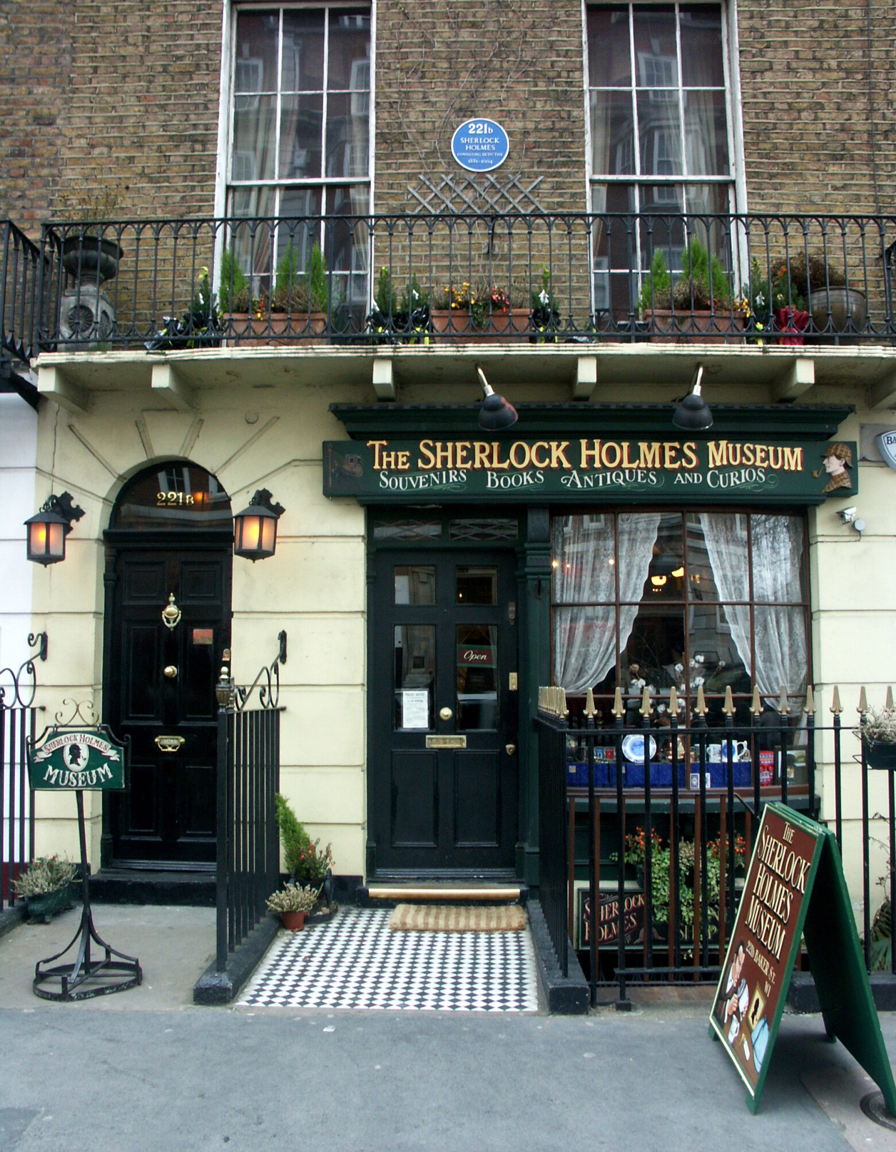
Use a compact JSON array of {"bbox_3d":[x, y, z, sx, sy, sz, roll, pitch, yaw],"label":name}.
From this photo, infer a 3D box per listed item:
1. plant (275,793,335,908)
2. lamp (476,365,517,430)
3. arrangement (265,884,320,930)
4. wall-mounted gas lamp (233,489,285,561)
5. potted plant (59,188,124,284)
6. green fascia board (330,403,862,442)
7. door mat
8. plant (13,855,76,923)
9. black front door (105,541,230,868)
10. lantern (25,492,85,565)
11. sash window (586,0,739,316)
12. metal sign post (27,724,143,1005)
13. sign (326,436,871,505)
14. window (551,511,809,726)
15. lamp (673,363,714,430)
[{"bbox_3d":[-0.851,1.633,5.687,0.365,0.680,0.370,0,-7,2],"label":"plant"},{"bbox_3d":[0.294,-1.058,5.842,0.245,0.395,0.400,0,-7,2],"label":"lamp"},{"bbox_3d":[-0.860,1.850,5.419,0.295,0.245,0.290,0,-7,2],"label":"arrangement"},{"bbox_3d":[-1.256,-0.350,6.394,0.295,0.548,0.455,0,-7,2],"label":"wall-mounted gas lamp"},{"bbox_3d":[-2.417,-2.298,6.549,0.420,0.671,0.420,0,-7,2],"label":"potted plant"},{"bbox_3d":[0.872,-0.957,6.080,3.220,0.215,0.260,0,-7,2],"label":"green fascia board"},{"bbox_3d":[0.069,1.977,5.554,0.760,0.040,0.520,0,-7,2],"label":"door mat"},{"bbox_3d":[-2.450,1.915,5.990,0.320,0.370,0.460,0,-7,2],"label":"plant"},{"bbox_3d":[-1.824,0.827,6.321,0.825,2.070,0.060,0,-7,2],"label":"black front door"},{"bbox_3d":[-2.480,-0.314,6.061,0.260,0.530,0.480,0,-7,2],"label":"lantern"},{"bbox_3d":[1.554,-2.888,7.012,1.040,2.742,0.130,0,-7,2],"label":"sash window"},{"bbox_3d":[-1.785,1.345,4.775,0.550,1.300,0.500,-3,-7,1],"label":"metal sign post"},{"bbox_3d":[0.940,-0.696,6.524,3.559,0.438,0.150,0,-7,2],"label":"sign"},{"bbox_3d":[1.420,0.339,5.942,1.560,1.520,0.200,0,-7,2],"label":"window"},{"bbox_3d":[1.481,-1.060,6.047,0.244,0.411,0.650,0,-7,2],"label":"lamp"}]

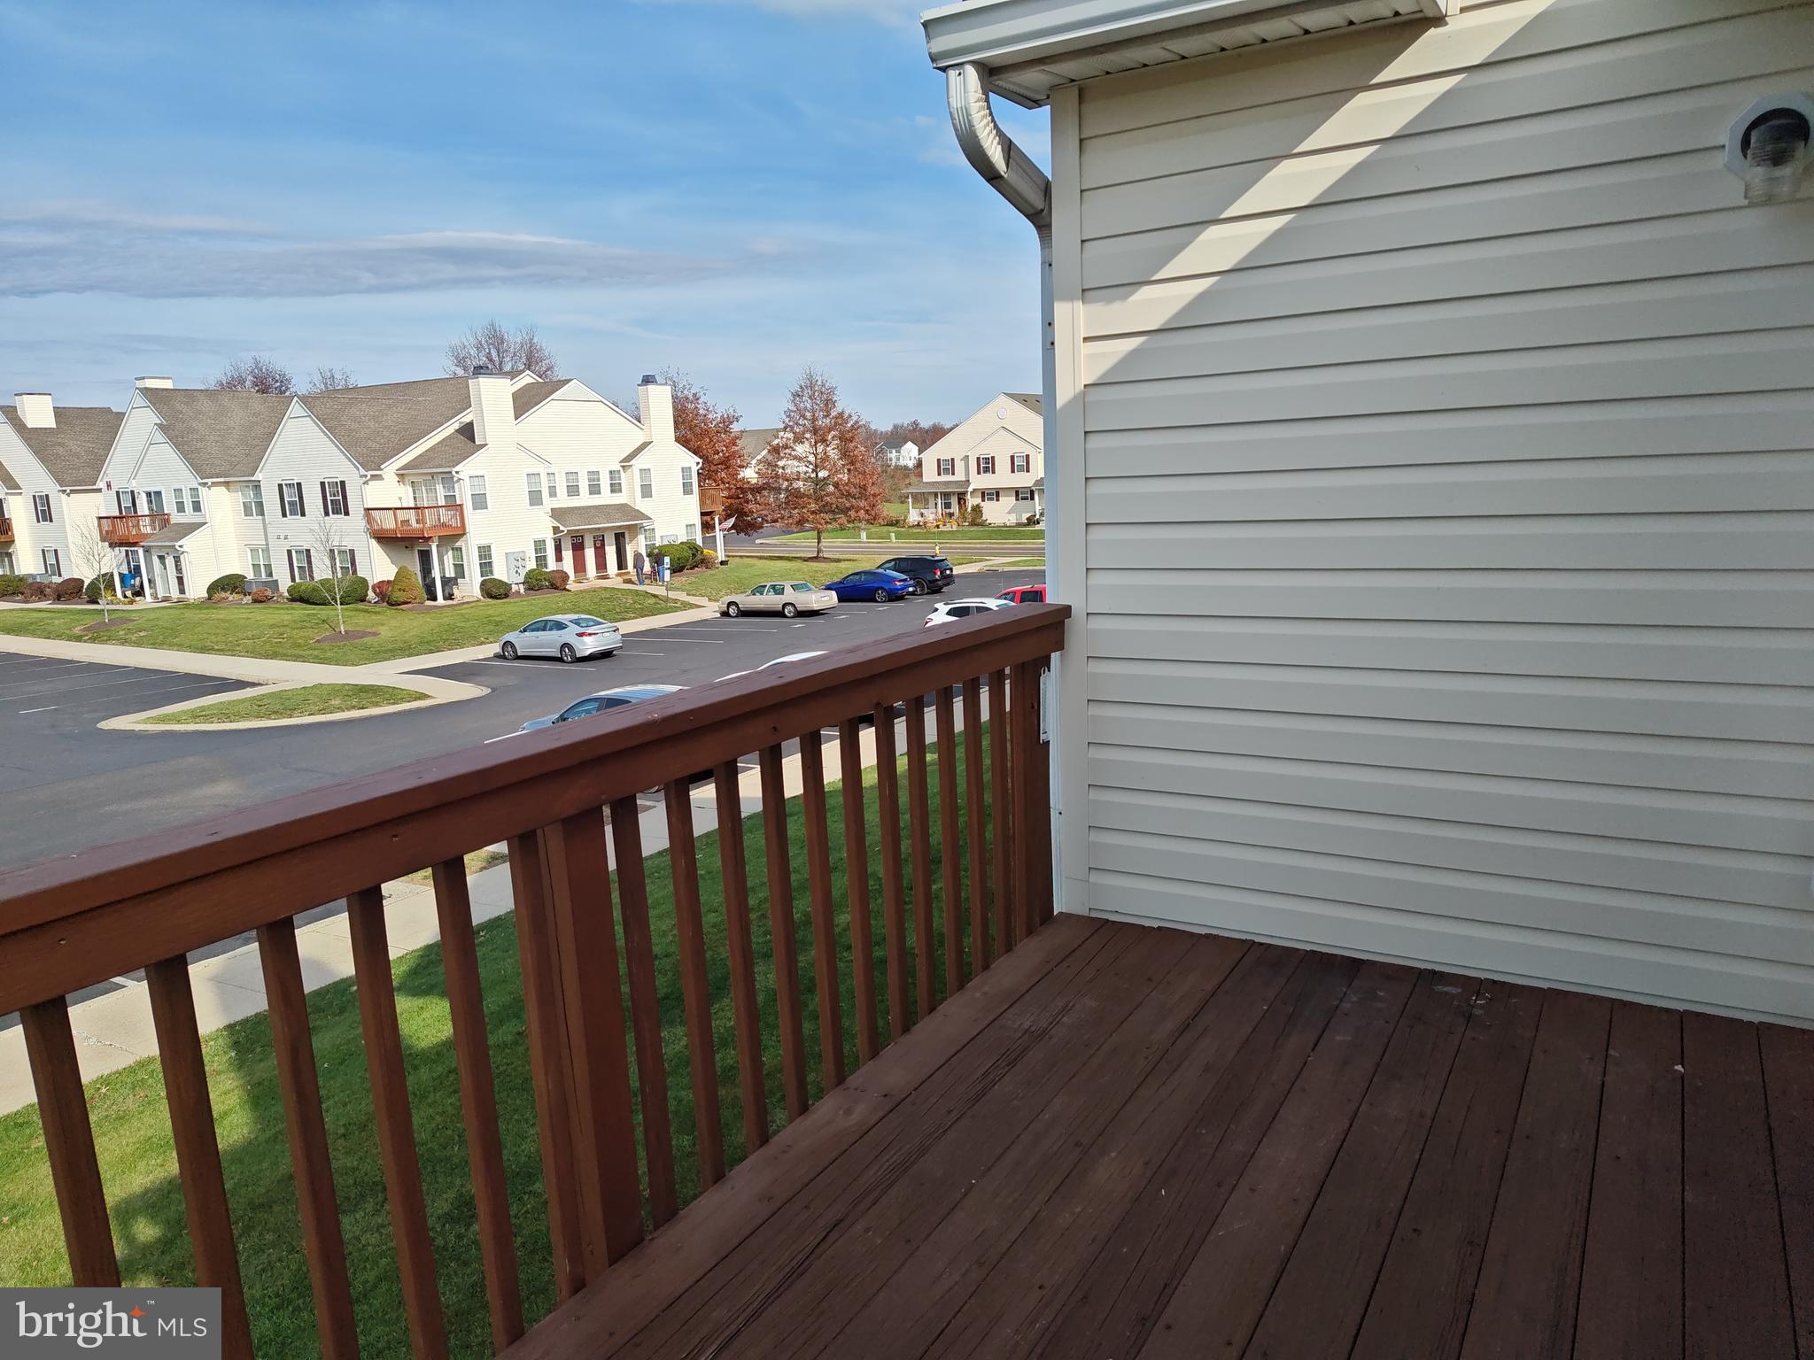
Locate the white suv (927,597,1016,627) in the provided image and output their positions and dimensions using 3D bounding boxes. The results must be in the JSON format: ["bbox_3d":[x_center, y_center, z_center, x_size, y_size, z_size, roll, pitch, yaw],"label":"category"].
[{"bbox_3d":[2.790,-1.610,36.700,4.400,1.640,1.820,3,11,30],"label":"white suv"}]

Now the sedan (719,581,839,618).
[{"bbox_3d":[-5.440,-3.430,51.100,5.300,1.430,1.950,3,11,30],"label":"sedan"}]

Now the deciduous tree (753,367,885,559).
[{"bbox_3d":[-5.372,-13.107,73.220,8.200,11.490,8.200,-3,11,0],"label":"deciduous tree"}]

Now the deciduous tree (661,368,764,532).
[{"bbox_3d":[-13.677,-13.076,74.382,8.800,11.890,8.800,-3,11,0],"label":"deciduous tree"}]

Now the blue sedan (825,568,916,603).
[{"bbox_3d":[-1.720,-4.370,55.700,4.670,1.420,1.820,3,12,32],"label":"blue sedan"}]

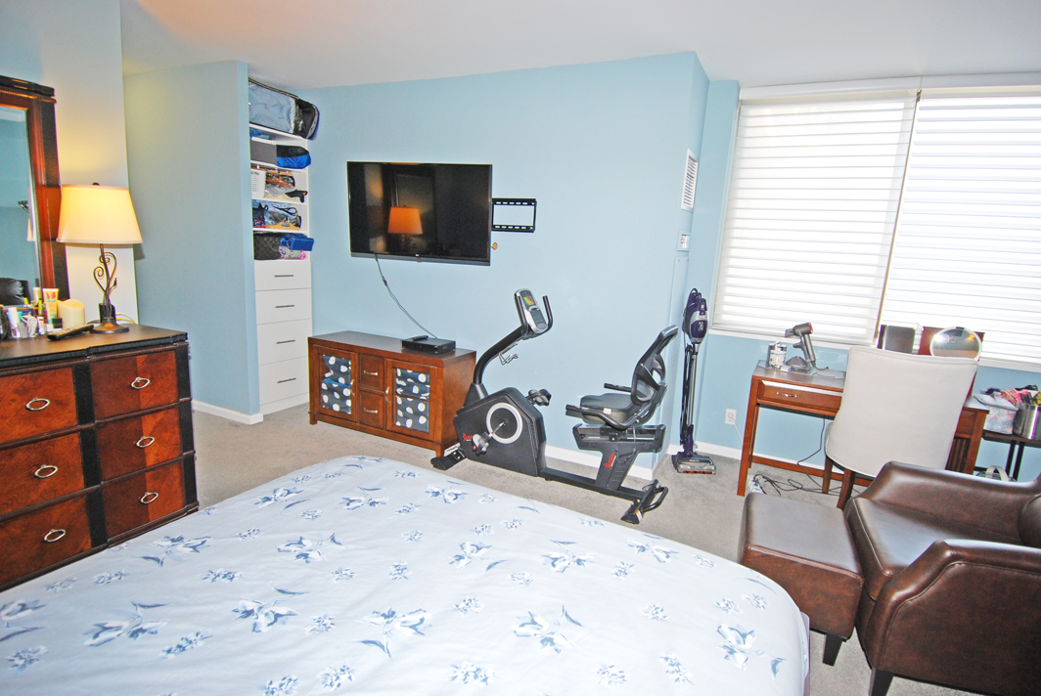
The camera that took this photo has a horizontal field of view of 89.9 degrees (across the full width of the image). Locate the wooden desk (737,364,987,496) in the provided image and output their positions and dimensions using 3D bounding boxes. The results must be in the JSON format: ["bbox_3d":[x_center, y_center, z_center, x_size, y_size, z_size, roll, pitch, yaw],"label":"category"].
[{"bbox_3d":[1.925,0.559,3.105,1.075,0.745,0.526,8,12,24],"label":"wooden desk"}]

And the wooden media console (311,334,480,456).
[{"bbox_3d":[-0.948,0.299,3.819,1.161,0.665,0.429,8,12,24],"label":"wooden media console"}]

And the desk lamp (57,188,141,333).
[{"bbox_3d":[-1.909,-0.411,2.384,0.305,0.656,0.305,8,12,24],"label":"desk lamp"}]

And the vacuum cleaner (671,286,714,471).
[{"bbox_3d":[1.193,0.223,3.439,0.260,1.199,0.280,3,11,-2],"label":"vacuum cleaner"}]

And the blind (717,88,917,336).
[{"bbox_3d":[1.833,-0.811,3.352,0.953,1.503,0.070,8,12,24],"label":"blind"}]

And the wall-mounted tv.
[{"bbox_3d":[-0.716,-0.954,3.688,1.142,0.666,0.065,7,16,19],"label":"wall-mounted tv"}]

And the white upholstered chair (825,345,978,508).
[{"bbox_3d":[2.002,0.487,2.844,0.565,0.992,0.610,7,11,20],"label":"white upholstered chair"}]

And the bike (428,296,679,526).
[{"bbox_3d":[0.184,0.253,3.085,1.427,1.155,0.580,8,12,24],"label":"bike"}]

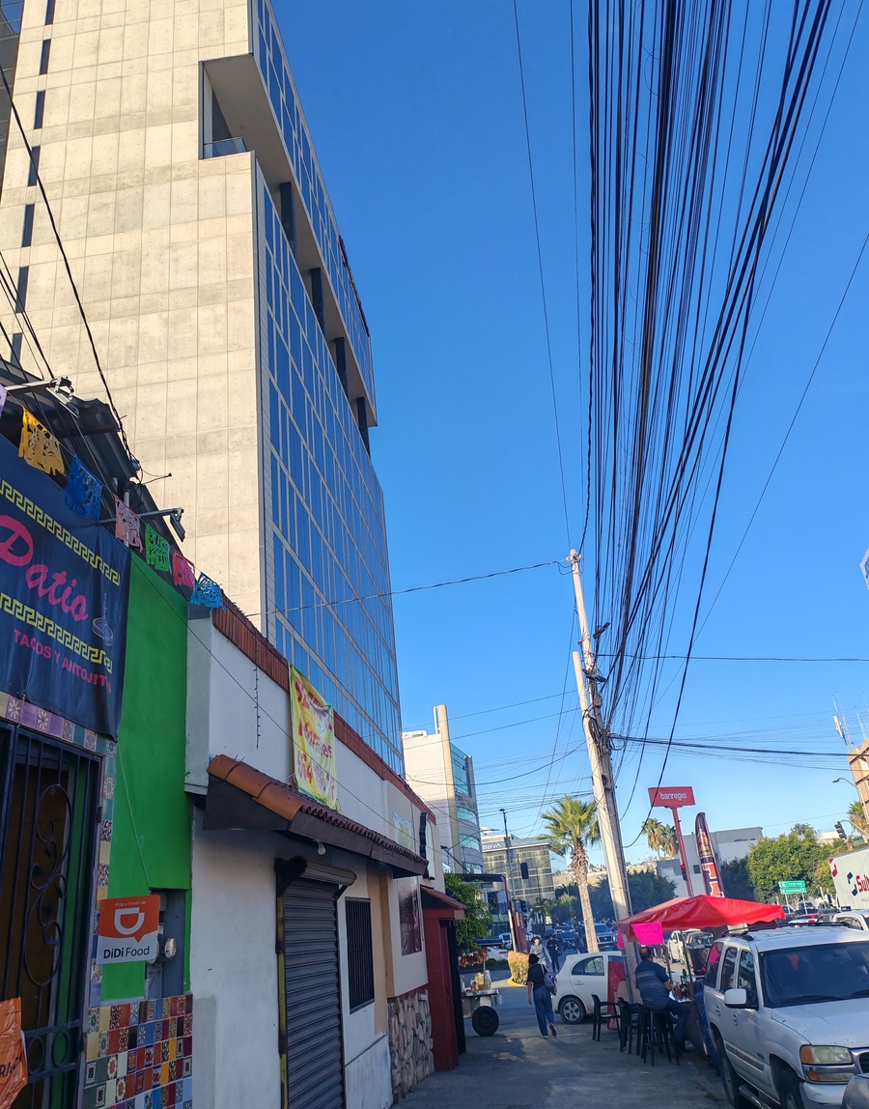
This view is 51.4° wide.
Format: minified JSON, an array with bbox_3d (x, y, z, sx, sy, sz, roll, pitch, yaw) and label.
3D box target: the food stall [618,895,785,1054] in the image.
[{"bbox_3d":[4.046,6.391,13.604,2.150,2.280,2.150,-8,-23,4],"label":"food stall"}]

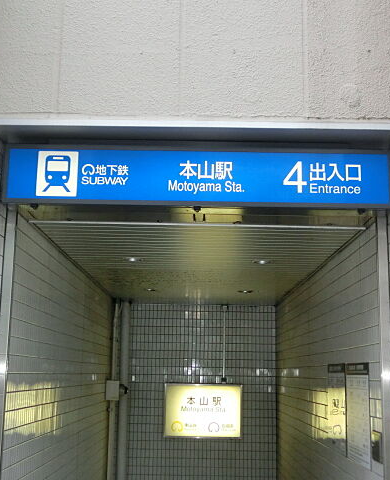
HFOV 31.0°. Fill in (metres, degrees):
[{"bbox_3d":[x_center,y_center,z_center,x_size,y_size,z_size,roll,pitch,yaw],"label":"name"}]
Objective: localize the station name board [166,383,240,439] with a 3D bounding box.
[{"bbox_3d":[0.105,2.108,8.694,0.962,0.650,0.110,1,-11,0],"label":"station name board"}]

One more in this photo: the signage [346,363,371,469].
[{"bbox_3d":[0.987,1.065,4.326,0.030,0.605,0.615,1,-11,0],"label":"signage"}]

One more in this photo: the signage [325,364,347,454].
[{"bbox_3d":[0.990,1.191,4.987,0.030,0.605,0.610,1,-11,0],"label":"signage"}]

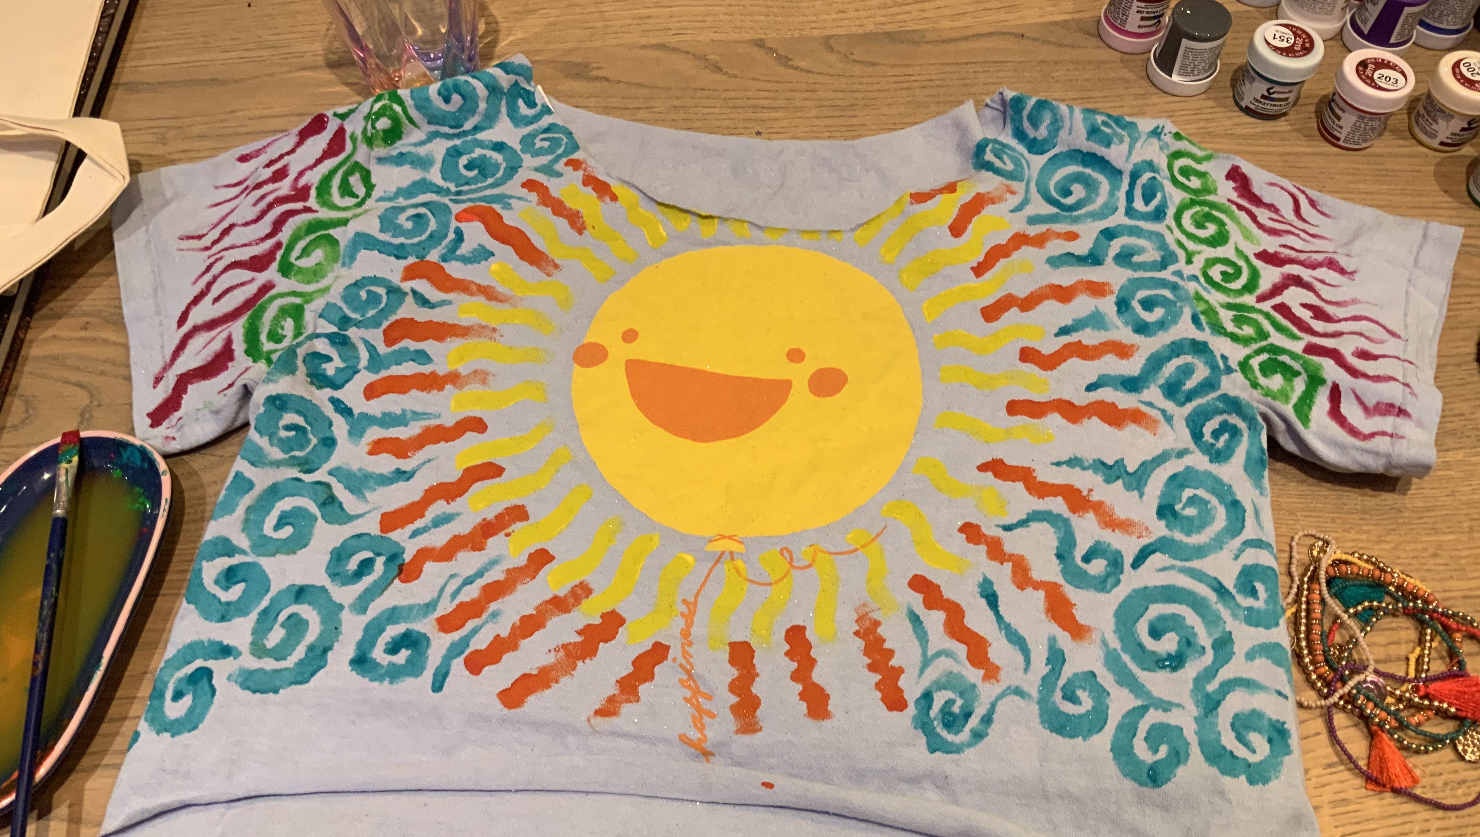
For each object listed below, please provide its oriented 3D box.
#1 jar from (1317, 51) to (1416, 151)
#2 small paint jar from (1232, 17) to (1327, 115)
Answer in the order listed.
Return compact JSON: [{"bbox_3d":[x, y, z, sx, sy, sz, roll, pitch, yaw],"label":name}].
[{"bbox_3d":[0.406,-0.206,0.806,0.045,0.047,0.045,2,59,1],"label":"jar"},{"bbox_3d":[0.355,-0.229,0.820,0.045,0.047,0.045,0,59,0],"label":"small paint jar"}]

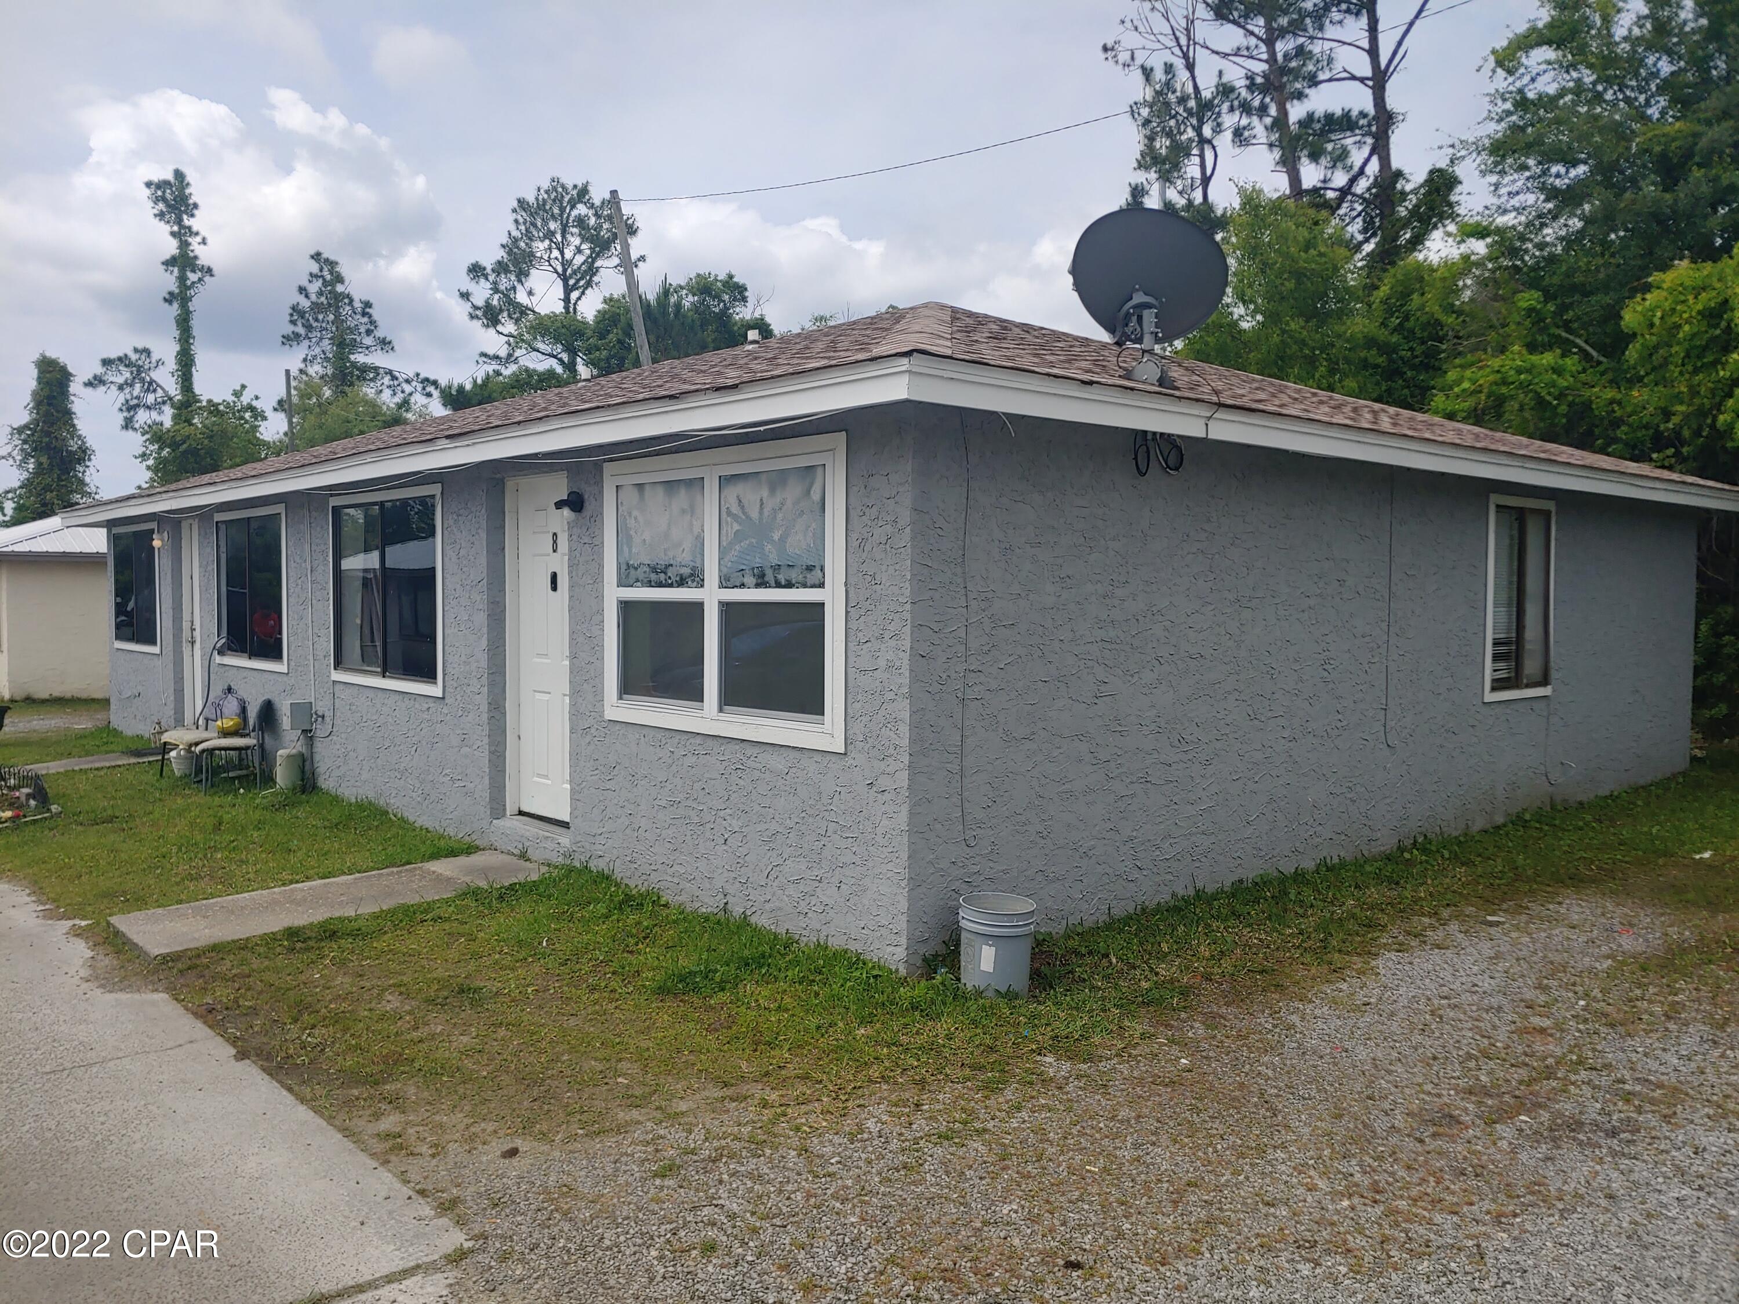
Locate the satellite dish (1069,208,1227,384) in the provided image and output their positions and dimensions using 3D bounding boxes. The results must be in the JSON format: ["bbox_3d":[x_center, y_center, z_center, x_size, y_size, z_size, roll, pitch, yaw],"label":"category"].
[{"bbox_3d":[1.275,-1.653,5.820,0.750,0.770,0.550,-1,3,-20],"label":"satellite dish"}]

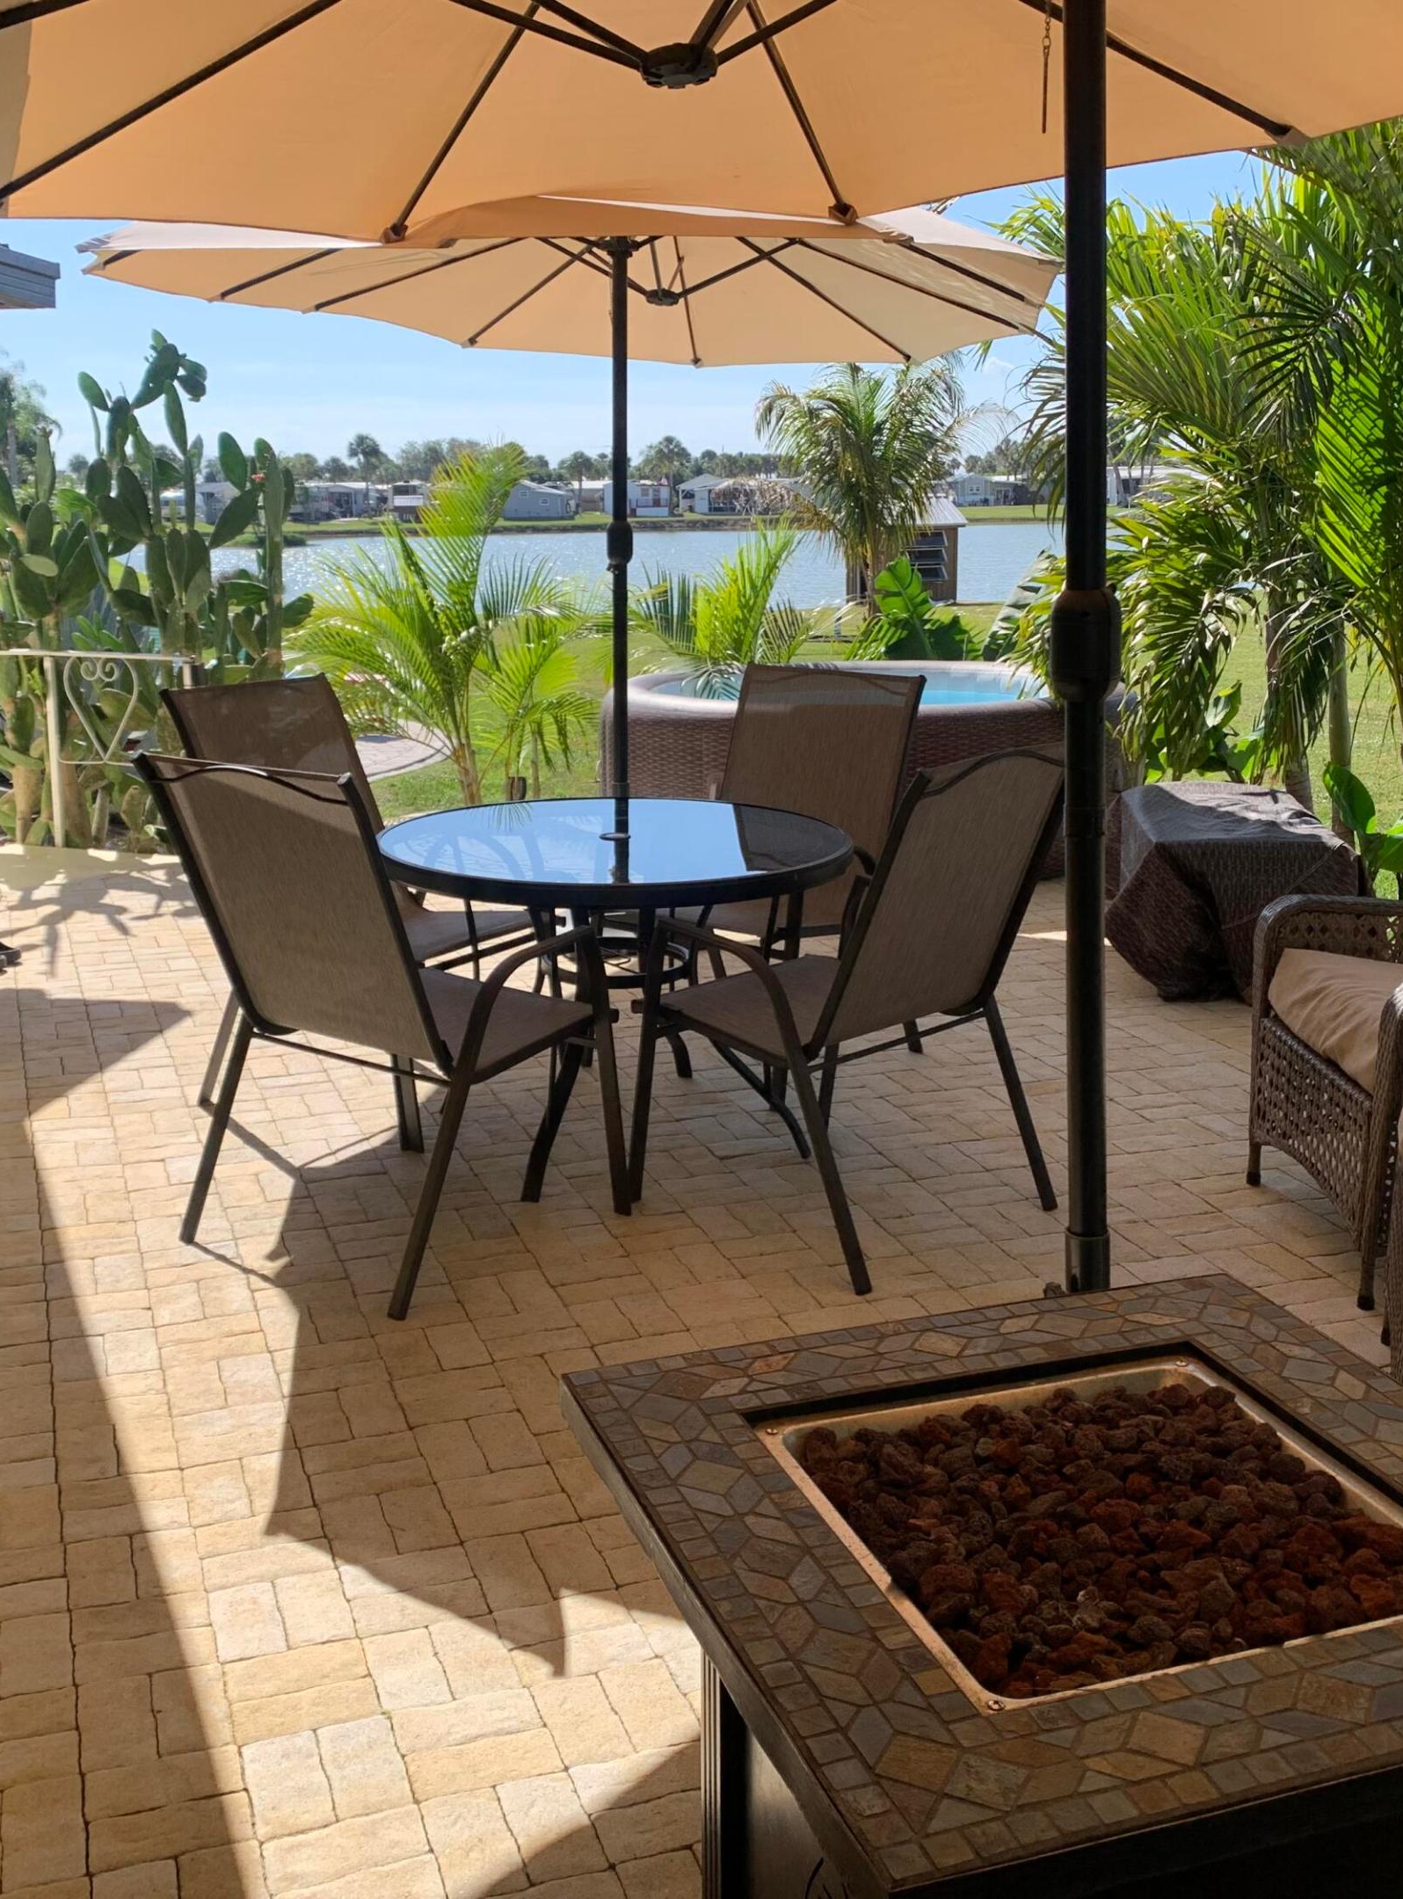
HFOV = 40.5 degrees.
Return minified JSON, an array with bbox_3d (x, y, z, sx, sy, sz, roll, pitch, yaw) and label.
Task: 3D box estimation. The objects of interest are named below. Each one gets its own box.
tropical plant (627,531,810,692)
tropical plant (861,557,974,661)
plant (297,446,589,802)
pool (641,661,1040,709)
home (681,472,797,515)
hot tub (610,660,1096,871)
[{"bbox_3d":[0.104,-1.453,9.522,1.050,1.270,1.050,0,13,0],"label":"tropical plant"},{"bbox_3d":[1.120,-1.470,9.928,0.680,1.140,0.650,0,13,0],"label":"tropical plant"},{"bbox_3d":[-1.186,-1.466,8.802,1.400,1.670,1.350,0,13,0],"label":"plant"},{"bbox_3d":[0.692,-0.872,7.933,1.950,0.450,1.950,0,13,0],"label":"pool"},{"bbox_3d":[3.171,-38.458,160.450,10.000,3.350,9.000,0,13,0],"label":"home"},{"bbox_3d":[0.691,-0.765,7.958,2.140,0.670,2.140,0,13,0],"label":"hot tub"}]

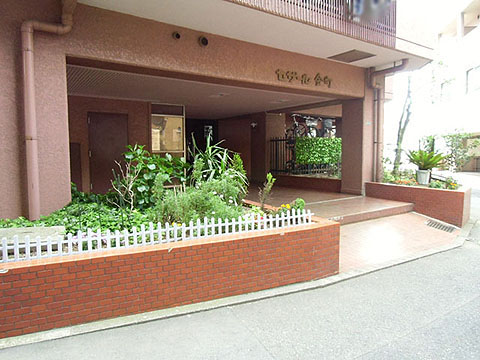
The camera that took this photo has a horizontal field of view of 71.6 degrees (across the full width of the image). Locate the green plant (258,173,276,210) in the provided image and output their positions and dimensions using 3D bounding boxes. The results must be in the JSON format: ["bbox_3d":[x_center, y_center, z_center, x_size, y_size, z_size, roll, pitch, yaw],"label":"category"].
[{"bbox_3d":[0.372,0.149,4.500,0.240,0.540,0.240,-3,5,-33],"label":"green plant"}]

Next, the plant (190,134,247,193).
[{"bbox_3d":[-0.311,-0.220,5.050,0.850,0.950,0.800,-3,5,-33],"label":"plant"}]

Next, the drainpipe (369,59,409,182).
[{"bbox_3d":[3.423,-1.240,7.658,0.500,2.750,0.750,-3,5,-33],"label":"drainpipe"}]

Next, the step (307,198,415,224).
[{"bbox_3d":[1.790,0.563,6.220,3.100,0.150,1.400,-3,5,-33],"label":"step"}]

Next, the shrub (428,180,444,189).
[{"bbox_3d":[4.015,0.092,6.800,0.320,0.190,0.300,-3,5,-33],"label":"shrub"}]

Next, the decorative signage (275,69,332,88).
[{"bbox_3d":[1.321,-2.009,6.643,1.560,0.250,0.050,-3,5,-33],"label":"decorative signage"}]

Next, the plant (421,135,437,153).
[{"bbox_3d":[7.080,-1.333,12.500,0.620,0.800,0.600,-3,5,-33],"label":"plant"}]

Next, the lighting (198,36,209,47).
[{"bbox_3d":[-0.577,-2.209,5.340,0.150,0.150,0.120,-3,5,-33],"label":"lighting"}]

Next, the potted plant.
[{"bbox_3d":[4.024,-0.260,7.200,0.800,0.760,0.800,-3,5,-33],"label":"potted plant"}]

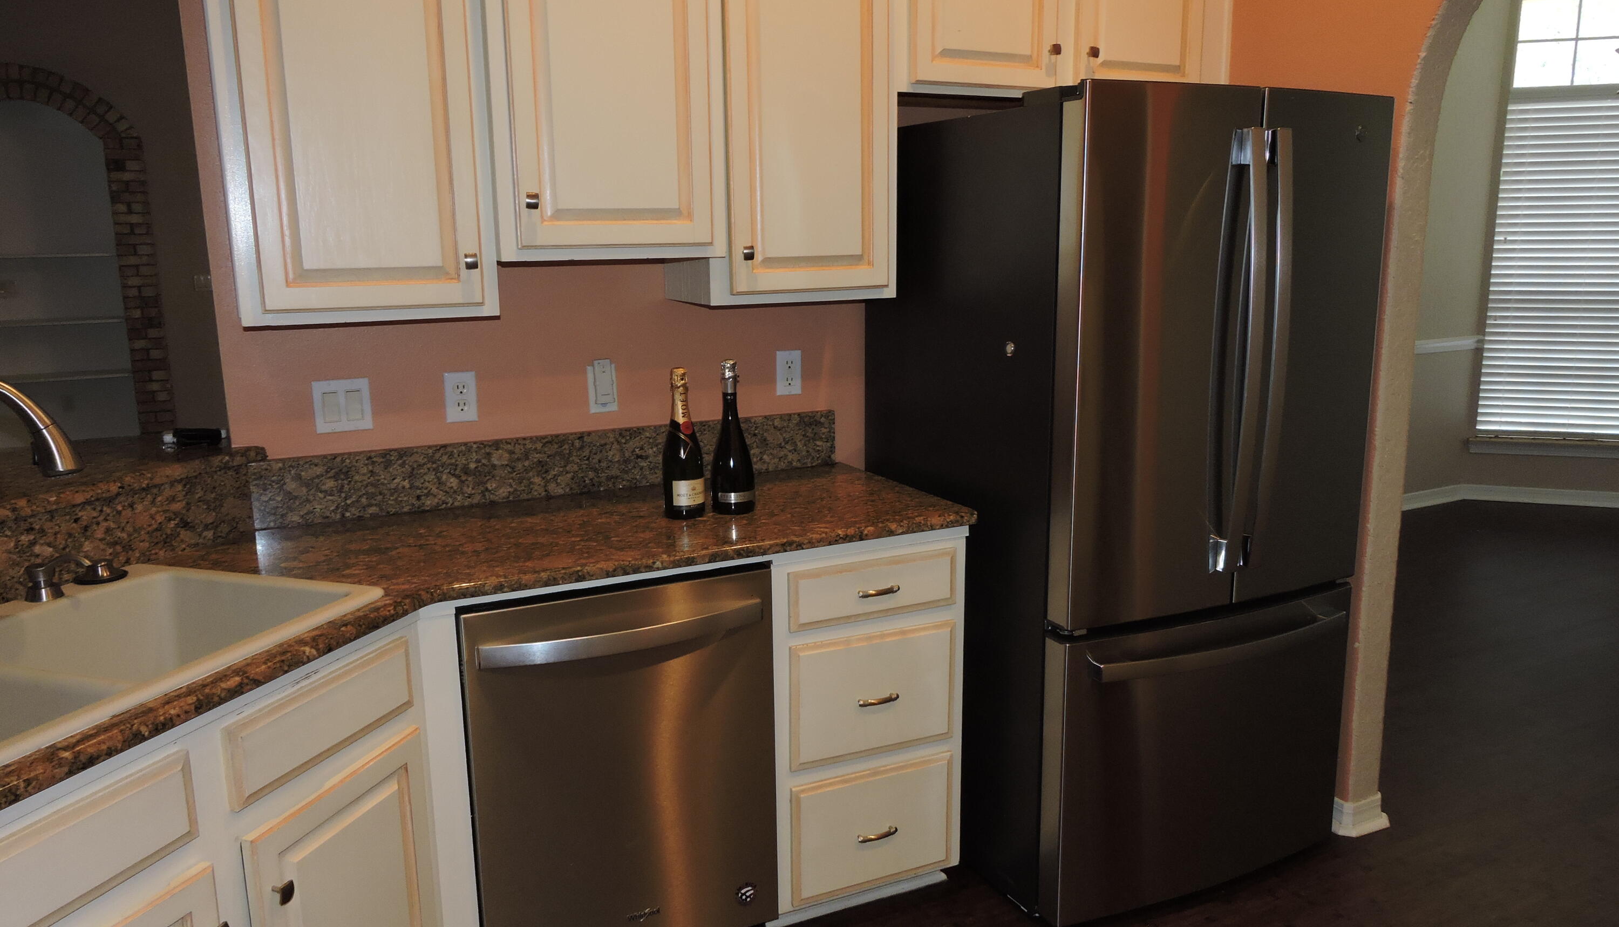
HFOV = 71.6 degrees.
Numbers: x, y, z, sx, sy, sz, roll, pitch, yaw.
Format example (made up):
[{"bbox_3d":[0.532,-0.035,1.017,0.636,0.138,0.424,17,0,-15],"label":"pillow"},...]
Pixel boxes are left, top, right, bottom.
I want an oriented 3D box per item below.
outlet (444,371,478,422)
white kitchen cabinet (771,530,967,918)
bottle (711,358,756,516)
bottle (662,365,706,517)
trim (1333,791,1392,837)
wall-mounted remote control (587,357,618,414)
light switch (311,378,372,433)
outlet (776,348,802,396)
[{"bbox_3d":[-0.783,-0.149,2.526,0.070,0.113,0.008,-6,13,-25],"label":"outlet"},{"bbox_3d":[0.013,0.522,2.681,0.456,0.844,0.627,-6,13,-25],"label":"white kitchen cabinet"},{"bbox_3d":[-0.167,-0.057,2.426,0.095,0.326,0.095,-1,11,0],"label":"bottle"},{"bbox_3d":[-0.273,-0.044,2.400,0.090,0.314,0.090,-1,11,0],"label":"bottle"},{"bbox_3d":[1.402,0.888,2.873,0.151,0.090,0.080,-6,13,-25],"label":"trim"},{"bbox_3d":[-0.488,-0.180,2.657,0.070,0.122,0.018,-6,13,-25],"label":"wall-mounted remote control"},{"bbox_3d":[-1.006,-0.124,2.423,0.114,0.113,0.009,-6,13,-25],"label":"light switch"},{"bbox_3d":[-0.051,-0.230,2.863,0.070,0.113,0.008,-6,13,-25],"label":"outlet"}]

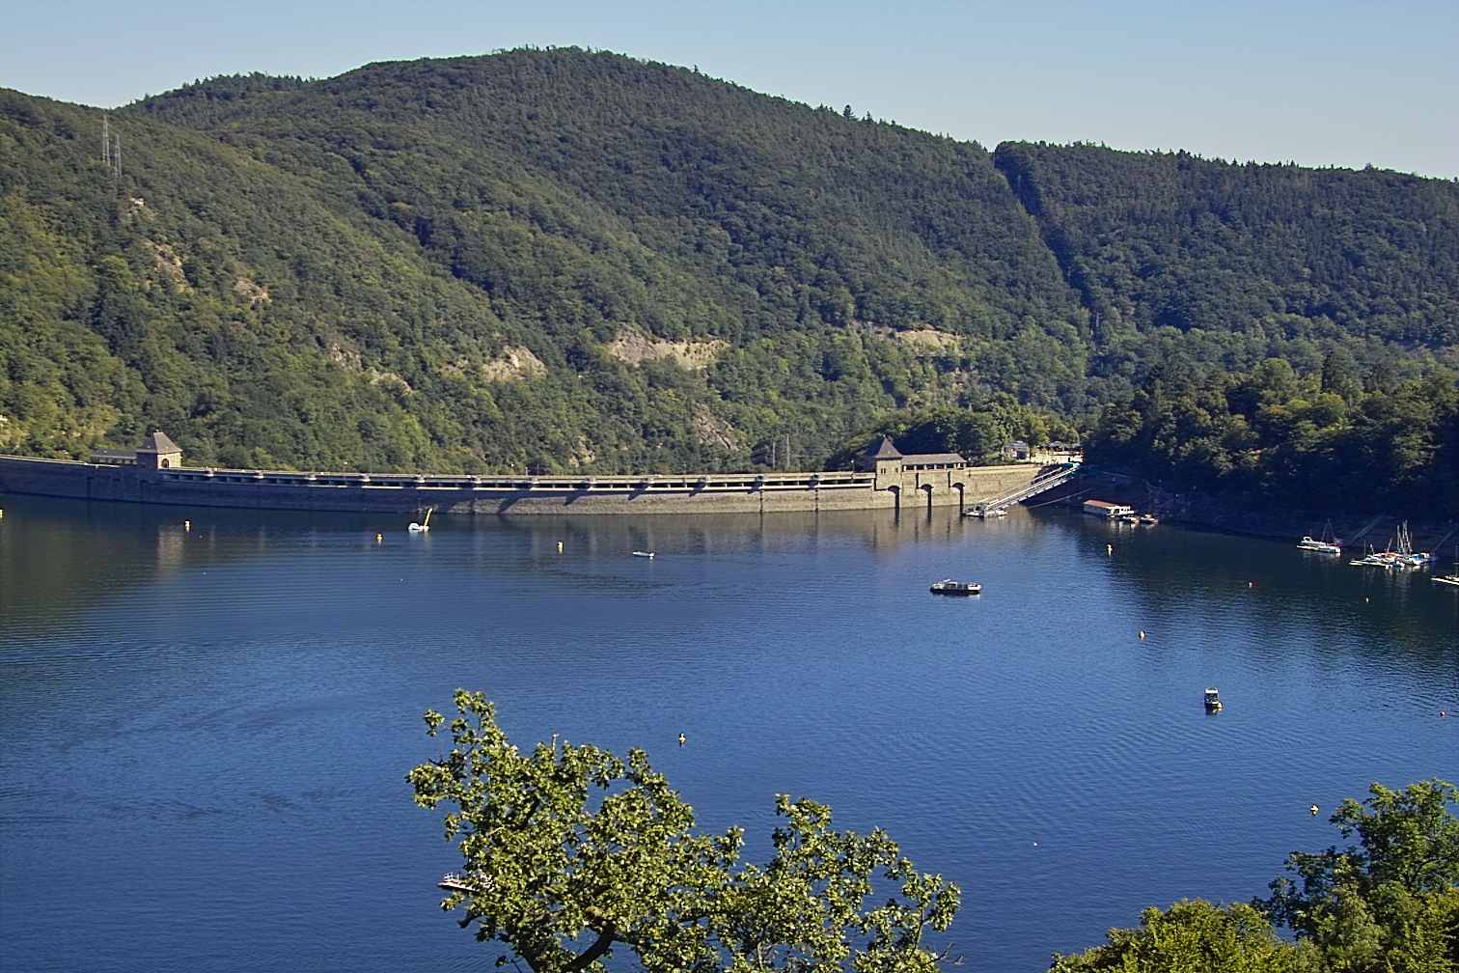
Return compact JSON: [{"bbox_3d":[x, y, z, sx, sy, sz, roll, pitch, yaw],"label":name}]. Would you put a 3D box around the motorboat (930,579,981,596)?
[{"bbox_3d":[59.400,25.800,722.000,13.000,3.200,3.900,1,6,12],"label":"motorboat"}]

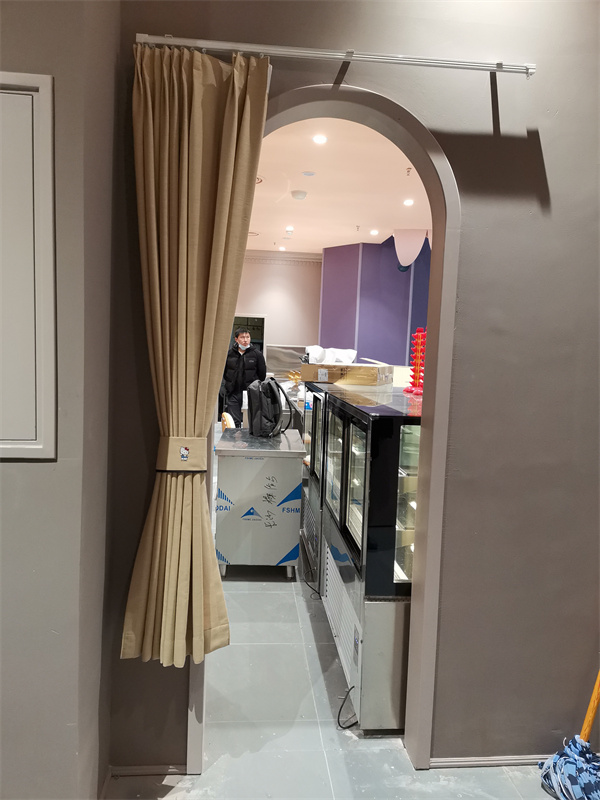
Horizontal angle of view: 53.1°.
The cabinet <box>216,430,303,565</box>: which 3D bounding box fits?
[{"bbox_3d":[-0.277,0.661,4.129,0.550,0.795,0.995,2,5,-4],"label":"cabinet"}]

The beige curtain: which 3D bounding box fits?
[{"bbox_3d":[-0.318,-0.090,1.827,0.405,1.840,0.140,1,5,-5],"label":"beige curtain"}]

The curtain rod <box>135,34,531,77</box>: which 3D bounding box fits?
[{"bbox_3d":[0.127,-1.030,1.793,1.205,0.031,0.048,1,5,-5],"label":"curtain rod"}]

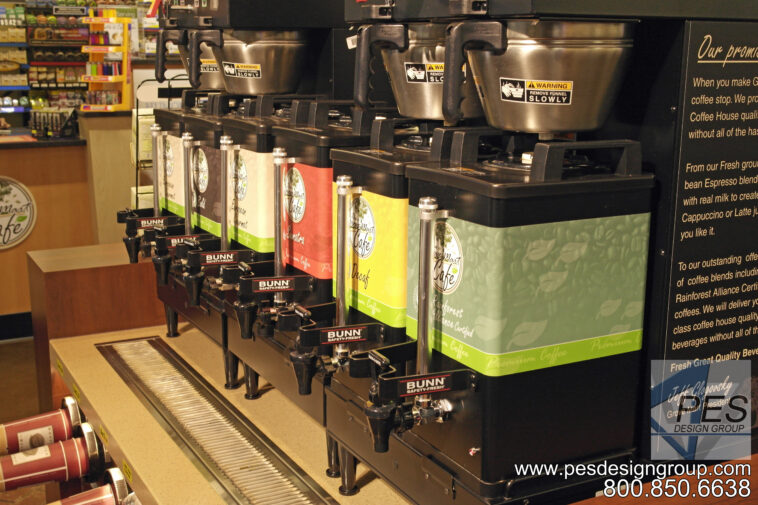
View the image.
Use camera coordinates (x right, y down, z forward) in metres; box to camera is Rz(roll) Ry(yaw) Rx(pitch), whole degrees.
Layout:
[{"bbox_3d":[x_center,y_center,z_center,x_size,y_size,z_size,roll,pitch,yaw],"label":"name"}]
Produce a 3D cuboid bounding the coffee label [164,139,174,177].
[{"bbox_3d":[-0.490,-0.220,2.271,0.004,0.087,0.077,-6,14,-28],"label":"coffee label"}]

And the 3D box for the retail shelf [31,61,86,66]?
[{"bbox_3d":[-2.071,-1.232,6.294,0.400,0.040,0.200,-6,15,-29],"label":"retail shelf"}]

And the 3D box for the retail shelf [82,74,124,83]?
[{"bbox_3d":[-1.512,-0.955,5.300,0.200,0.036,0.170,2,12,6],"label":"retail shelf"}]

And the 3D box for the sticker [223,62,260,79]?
[{"bbox_3d":[-0.284,-0.375,1.999,0.090,0.029,0.014,6,30,22],"label":"sticker"}]

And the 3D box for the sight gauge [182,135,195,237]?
[{"bbox_3d":[-0.406,-0.130,2.066,0.024,0.250,0.024,-6,14,-28],"label":"sight gauge"}]

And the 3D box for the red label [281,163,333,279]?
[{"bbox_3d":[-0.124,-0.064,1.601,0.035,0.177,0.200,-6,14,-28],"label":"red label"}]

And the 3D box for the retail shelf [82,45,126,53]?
[{"bbox_3d":[-1.402,-1.044,4.972,0.180,0.036,0.190,3,13,8],"label":"retail shelf"}]

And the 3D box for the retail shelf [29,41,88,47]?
[{"bbox_3d":[-2.175,-1.404,6.503,0.385,0.038,0.250,-6,14,-28],"label":"retail shelf"}]

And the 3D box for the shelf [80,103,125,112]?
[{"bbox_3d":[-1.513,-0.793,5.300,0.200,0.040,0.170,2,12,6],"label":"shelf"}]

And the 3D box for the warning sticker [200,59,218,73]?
[{"bbox_3d":[-0.392,-0.419,2.166,0.092,0.028,0.013,8,32,27],"label":"warning sticker"}]

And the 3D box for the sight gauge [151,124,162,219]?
[{"bbox_3d":[-0.512,-0.172,2.231,0.024,0.250,0.024,-6,15,-29],"label":"sight gauge"}]

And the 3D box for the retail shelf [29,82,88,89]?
[{"bbox_3d":[-2.077,-1.092,6.294,0.400,0.040,0.200,-6,15,-29],"label":"retail shelf"}]

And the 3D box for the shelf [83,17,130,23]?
[{"bbox_3d":[-1.402,-1.191,4.972,0.180,0.032,0.190,3,13,8],"label":"shelf"}]

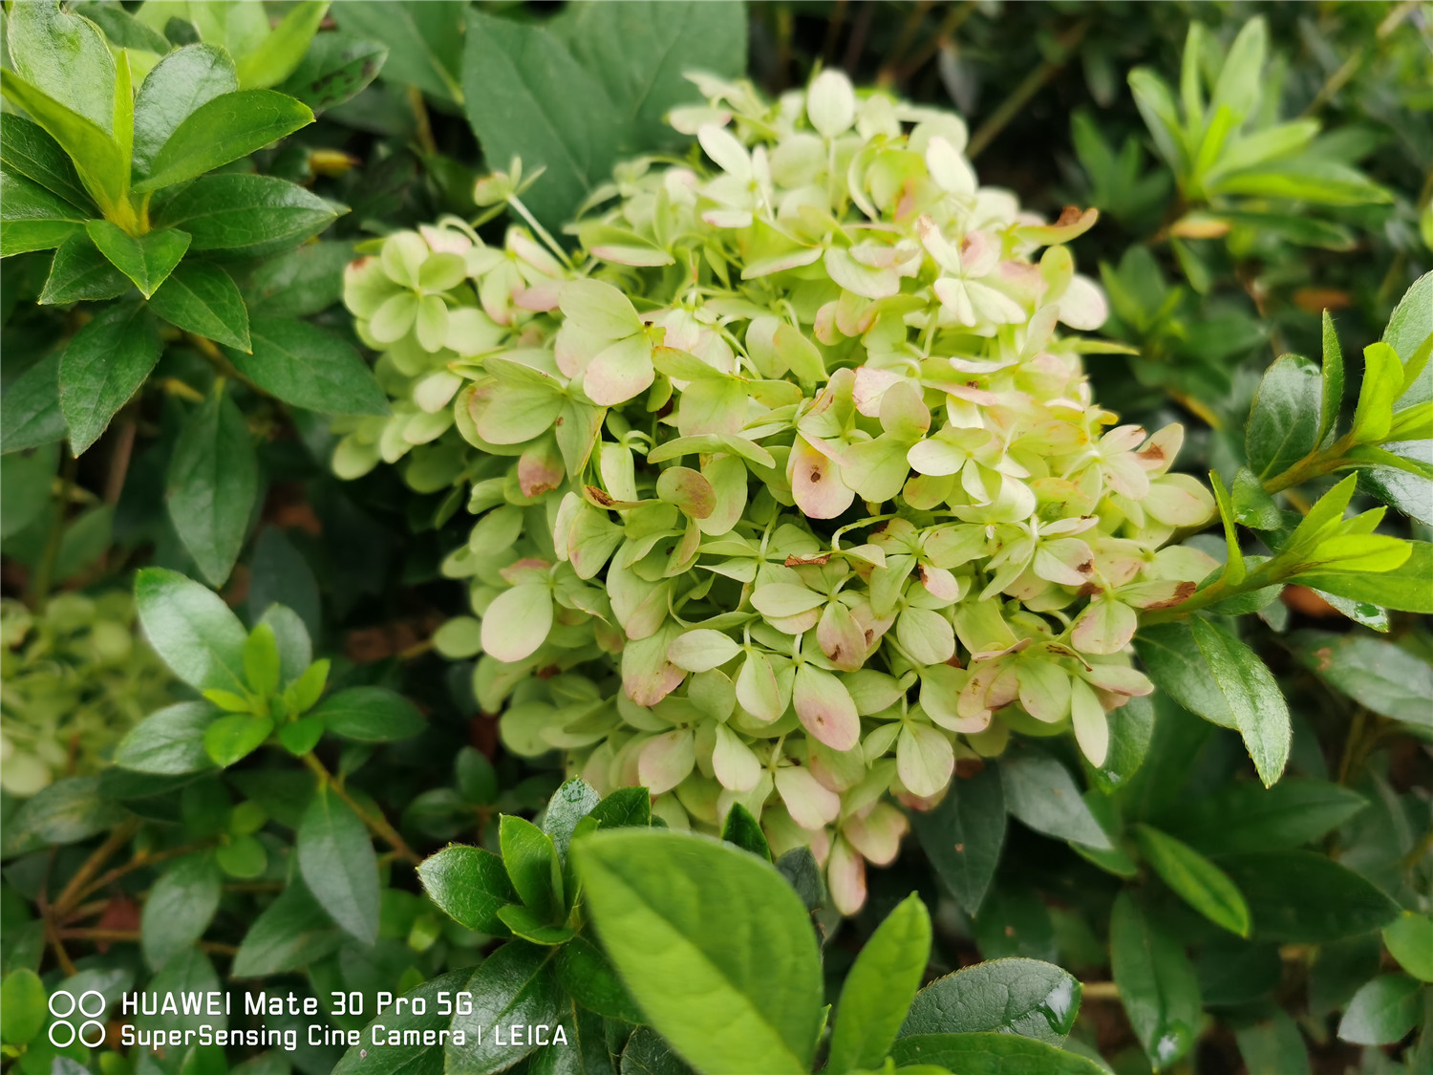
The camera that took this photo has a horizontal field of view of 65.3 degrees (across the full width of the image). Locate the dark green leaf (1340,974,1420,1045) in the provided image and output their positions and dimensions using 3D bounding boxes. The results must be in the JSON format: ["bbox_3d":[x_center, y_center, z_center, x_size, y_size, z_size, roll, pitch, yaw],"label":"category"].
[{"bbox_3d":[0.214,0.152,0.360,0.034,0.006,0.020,-25,66,-12],"label":"dark green leaf"}]

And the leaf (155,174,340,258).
[{"bbox_3d":[-0.105,-0.072,0.250,0.039,0.007,0.019,-12,84,-30],"label":"leaf"}]

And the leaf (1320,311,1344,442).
[{"bbox_3d":[0.163,-0.042,0.297,0.014,0.035,0.006,-10,12,-39],"label":"leaf"}]

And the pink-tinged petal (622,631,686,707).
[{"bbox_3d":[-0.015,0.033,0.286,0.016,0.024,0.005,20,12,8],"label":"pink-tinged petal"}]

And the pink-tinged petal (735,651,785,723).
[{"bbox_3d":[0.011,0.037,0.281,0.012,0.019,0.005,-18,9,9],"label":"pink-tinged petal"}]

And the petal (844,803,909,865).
[{"bbox_3d":[0.044,0.084,0.315,0.017,0.019,0.007,-22,8,-12],"label":"petal"}]

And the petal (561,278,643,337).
[{"bbox_3d":[-0.024,-0.049,0.240,0.019,0.004,0.014,19,69,-19],"label":"petal"}]

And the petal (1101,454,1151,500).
[{"bbox_3d":[0.106,-0.016,0.290,0.015,0.005,0.013,41,73,-1],"label":"petal"}]

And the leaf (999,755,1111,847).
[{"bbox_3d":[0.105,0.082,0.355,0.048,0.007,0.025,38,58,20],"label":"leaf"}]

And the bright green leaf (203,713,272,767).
[{"bbox_3d":[-0.148,0.064,0.350,0.018,0.005,0.019,31,68,22],"label":"bright green leaf"}]

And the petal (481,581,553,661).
[{"bbox_3d":[-0.042,0.019,0.245,0.015,0.004,0.021,34,66,4],"label":"petal"}]

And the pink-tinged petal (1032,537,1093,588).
[{"bbox_3d":[0.088,0.006,0.285,0.016,0.006,0.013,24,81,1],"label":"pink-tinged petal"}]

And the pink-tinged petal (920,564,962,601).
[{"bbox_3d":[0.047,0.010,0.238,0.007,0.003,0.012,-36,56,-1],"label":"pink-tinged petal"}]

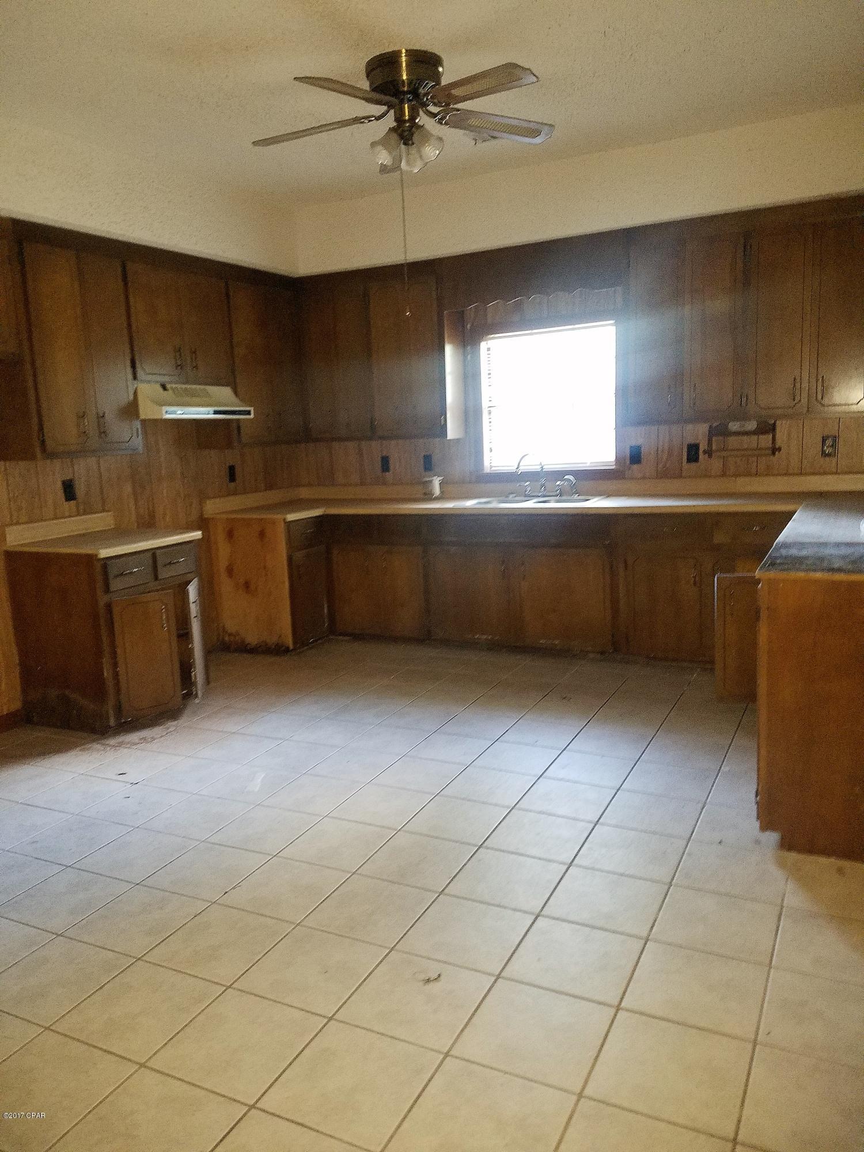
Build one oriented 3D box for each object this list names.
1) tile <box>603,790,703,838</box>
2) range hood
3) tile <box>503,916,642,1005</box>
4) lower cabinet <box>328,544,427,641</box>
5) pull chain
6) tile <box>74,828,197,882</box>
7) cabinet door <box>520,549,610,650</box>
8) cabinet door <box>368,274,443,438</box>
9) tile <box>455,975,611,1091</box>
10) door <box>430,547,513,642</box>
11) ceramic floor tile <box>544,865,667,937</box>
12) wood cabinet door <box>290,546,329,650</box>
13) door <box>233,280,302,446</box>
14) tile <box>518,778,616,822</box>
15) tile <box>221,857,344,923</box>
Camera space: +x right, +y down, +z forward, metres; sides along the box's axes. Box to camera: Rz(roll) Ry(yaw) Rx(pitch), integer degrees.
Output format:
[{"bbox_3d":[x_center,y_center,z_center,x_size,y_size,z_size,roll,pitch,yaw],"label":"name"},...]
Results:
[{"bbox_3d":[0.789,0.858,3.100,0.305,0.010,0.305,2,11,26],"label":"tile"},{"bbox_3d":[-1.488,-1.012,5.085,0.470,0.195,0.772,2,10,26],"label":"range hood"},{"bbox_3d":[0.379,1.012,2.289,0.305,0.010,0.305,2,11,26],"label":"tile"},{"bbox_3d":[-0.246,0.056,5.977,0.706,0.609,0.500,3,11,28],"label":"lower cabinet"},{"bbox_3d":[-0.110,-1.397,3.593,0.012,0.629,0.012,3,11,28],"label":"pull chain"},{"bbox_3d":[-1.007,0.953,2.966,0.302,0.010,0.302,2,11,26],"label":"tile"},{"bbox_3d":[0.798,0.138,5.215,0.582,0.616,0.022,2,11,26],"label":"cabinet door"},{"bbox_3d":[-0.176,-1.468,5.861,0.525,1.033,0.022,2,11,26],"label":"cabinet door"},{"bbox_3d":[0.242,1.060,2.009,0.303,0.010,0.303,2,10,26],"label":"tile"},{"bbox_3d":[0.245,0.114,5.455,0.577,0.612,0.020,2,11,27],"label":"door"},{"bbox_3d":[0.515,0.959,2.553,0.306,0.010,0.304,2,11,26],"label":"ceramic floor tile"},{"bbox_3d":[-0.822,0.132,5.758,0.022,0.607,0.407,2,11,26],"label":"wood cabinet door"},{"bbox_3d":[-1.080,-1.381,5.744,0.022,0.984,0.707,2,10,26],"label":"door"},{"bbox_3d":[0.511,0.840,3.249,0.306,0.010,0.304,2,11,26],"label":"tile"},{"bbox_3d":[-0.455,0.977,2.693,0.303,0.010,0.303,2,10,26],"label":"tile"}]

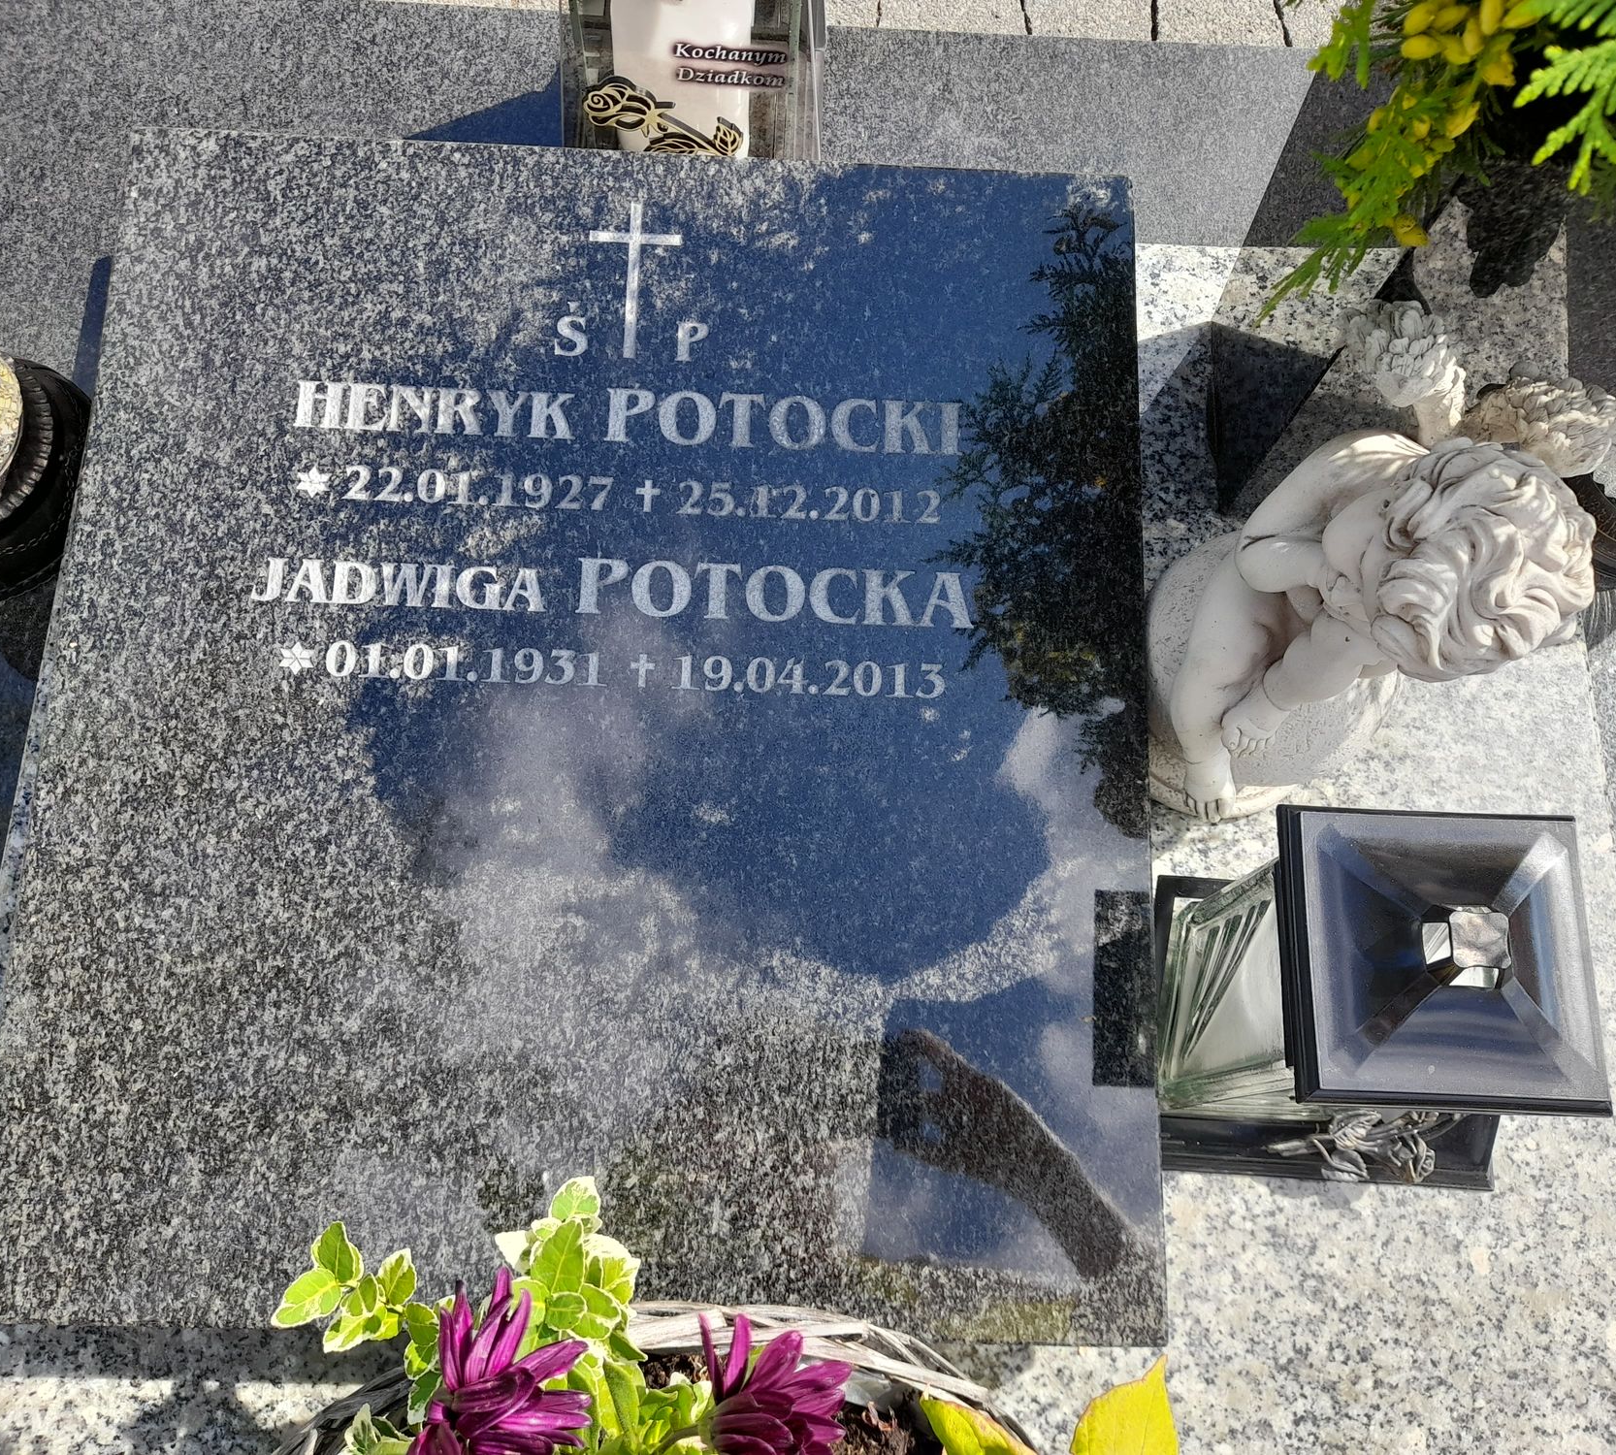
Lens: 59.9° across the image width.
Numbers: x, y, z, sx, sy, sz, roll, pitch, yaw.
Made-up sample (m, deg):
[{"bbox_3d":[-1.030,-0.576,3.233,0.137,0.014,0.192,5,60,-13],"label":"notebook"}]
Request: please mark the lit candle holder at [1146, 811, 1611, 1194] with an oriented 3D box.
[{"bbox_3d":[0.214,0.098,0.523,0.135,0.213,0.130,1,71,5],"label":"lit candle holder"}]

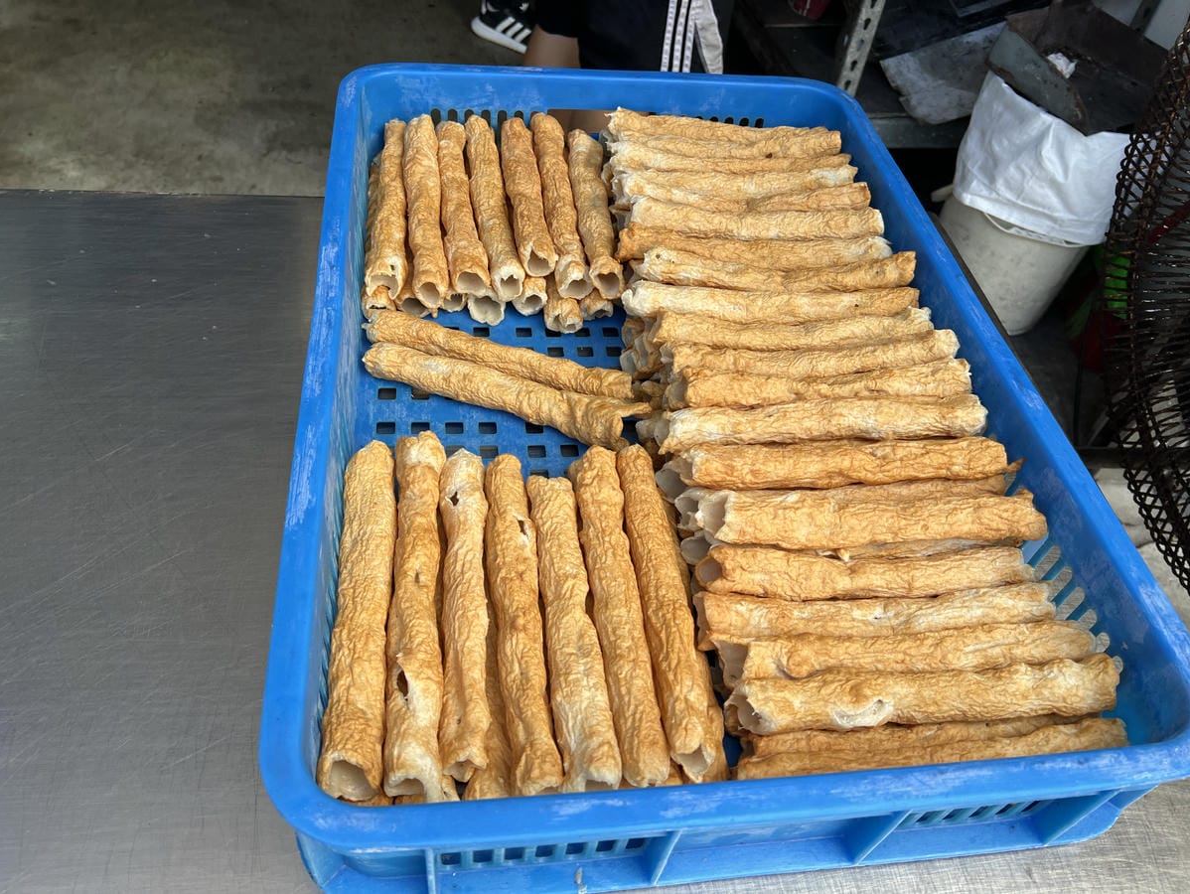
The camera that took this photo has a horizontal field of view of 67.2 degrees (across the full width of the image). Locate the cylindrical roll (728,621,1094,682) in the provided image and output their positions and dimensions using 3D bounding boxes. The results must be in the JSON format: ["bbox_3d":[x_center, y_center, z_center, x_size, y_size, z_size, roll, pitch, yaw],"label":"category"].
[{"bbox_3d":[0.174,0.110,0.484,0.195,0.026,0.026,-2,50,-10],"label":"cylindrical roll"}]

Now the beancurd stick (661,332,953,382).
[{"bbox_3d":[0.146,-0.063,0.596,0.200,0.025,0.025,-3,50,-10],"label":"beancurd stick"}]

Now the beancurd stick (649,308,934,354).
[{"bbox_3d":[0.141,-0.083,0.638,0.205,0.026,0.026,-4,50,-11],"label":"beancurd stick"}]

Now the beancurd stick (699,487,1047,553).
[{"bbox_3d":[0.164,0.044,0.532,0.204,0.033,0.034,0,49,-7],"label":"beancurd stick"}]

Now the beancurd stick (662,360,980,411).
[{"bbox_3d":[0.153,-0.042,0.605,0.209,0.027,0.027,-3,50,-10],"label":"beancurd stick"}]

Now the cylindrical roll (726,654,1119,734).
[{"bbox_3d":[0.171,0.126,0.453,0.201,0.027,0.027,-1,50,-9],"label":"cylindrical roll"}]

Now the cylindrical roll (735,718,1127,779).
[{"bbox_3d":[0.171,0.156,0.448,0.204,0.025,0.025,-2,50,-9],"label":"cylindrical roll"}]

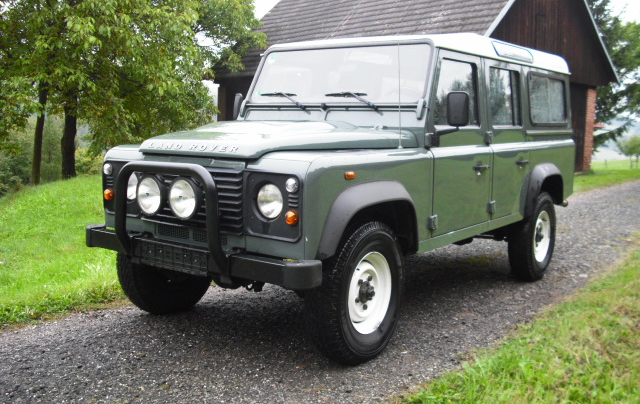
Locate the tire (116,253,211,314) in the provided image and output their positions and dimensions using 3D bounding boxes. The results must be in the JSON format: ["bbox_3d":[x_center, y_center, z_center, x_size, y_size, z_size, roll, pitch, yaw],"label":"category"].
[{"bbox_3d":[-0.998,0.351,4.631,0.215,0.760,0.760,6,7,35],"label":"tire"}]

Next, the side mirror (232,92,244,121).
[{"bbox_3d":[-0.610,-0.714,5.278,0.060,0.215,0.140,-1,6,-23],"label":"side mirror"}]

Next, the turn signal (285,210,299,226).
[{"bbox_3d":[-0.135,0.077,3.353,0.070,0.070,0.045,6,7,35],"label":"turn signal"}]

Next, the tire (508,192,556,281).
[{"bbox_3d":[1.833,0.289,6.045,0.215,0.760,0.760,6,7,35],"label":"tire"}]

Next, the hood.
[{"bbox_3d":[-0.344,-0.386,4.157,1.420,0.200,1.170,6,7,35],"label":"hood"}]

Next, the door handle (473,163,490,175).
[{"bbox_3d":[1.087,-0.225,4.727,0.060,0.085,0.170,6,7,35],"label":"door handle"}]

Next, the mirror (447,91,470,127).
[{"bbox_3d":[0.837,-0.565,4.256,0.140,0.215,0.060,3,6,13],"label":"mirror"}]

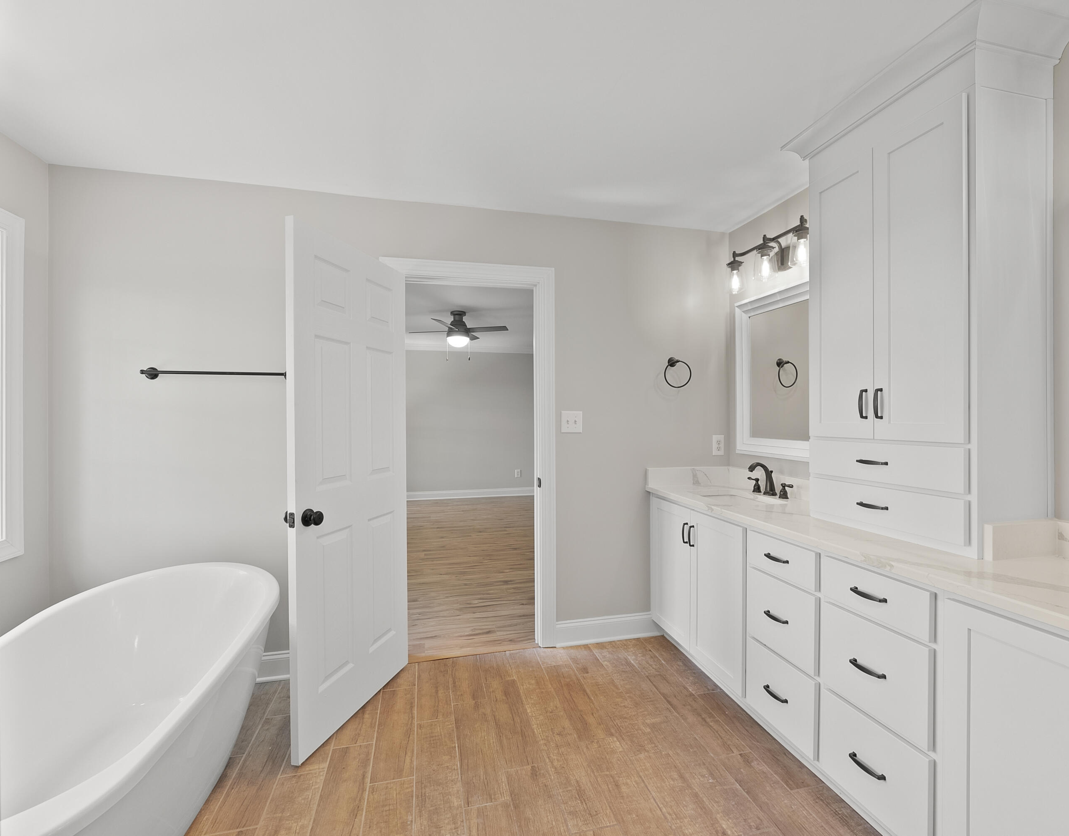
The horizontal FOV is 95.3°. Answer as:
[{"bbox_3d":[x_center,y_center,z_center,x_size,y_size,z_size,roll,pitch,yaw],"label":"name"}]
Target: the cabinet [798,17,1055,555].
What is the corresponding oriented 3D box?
[{"bbox_3d":[1.331,-0.372,1.734,0.346,1.556,0.693,0,0,-13],"label":"cabinet"}]

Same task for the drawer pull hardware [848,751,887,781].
[{"bbox_3d":[0.997,1.047,1.463,0.029,0.016,0.108,0,0,-13],"label":"drawer pull hardware"}]

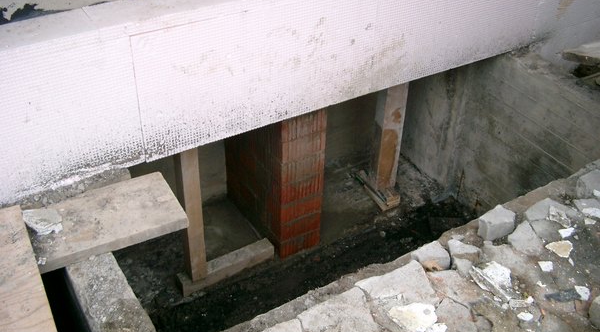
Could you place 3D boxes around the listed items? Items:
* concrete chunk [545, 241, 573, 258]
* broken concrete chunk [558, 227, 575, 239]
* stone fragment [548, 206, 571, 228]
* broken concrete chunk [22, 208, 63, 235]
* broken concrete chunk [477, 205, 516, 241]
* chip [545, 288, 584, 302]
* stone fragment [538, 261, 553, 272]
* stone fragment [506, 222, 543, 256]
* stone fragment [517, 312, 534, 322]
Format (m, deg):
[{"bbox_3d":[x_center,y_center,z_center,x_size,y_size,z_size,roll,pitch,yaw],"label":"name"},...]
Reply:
[{"bbox_3d":[1.009,0.314,2.457,0.098,0.018,0.090,-25,44,-31],"label":"concrete chunk"},{"bbox_3d":[1.016,0.255,2.444,0.075,0.015,0.036,-17,36,-27],"label":"broken concrete chunk"},{"bbox_3d":[1.017,0.200,2.510,0.072,0.040,0.105,1,31,-1],"label":"stone fragment"},{"bbox_3d":[-0.947,0.206,2.368,0.140,0.045,0.120,1,31,-1],"label":"broken concrete chunk"},{"bbox_3d":[0.775,0.229,2.502,0.130,0.090,0.099,-27,45,-33],"label":"broken concrete chunk"},{"bbox_3d":[0.922,0.460,2.254,0.118,0.018,0.048,-4,37,-7],"label":"chip"},{"bbox_3d":[0.871,0.356,2.274,0.052,0.015,0.044,-3,32,-7],"label":"stone fragment"},{"bbox_3d":[0.837,0.265,2.388,0.120,0.050,0.160,1,31,-1],"label":"stone fragment"},{"bbox_3d":[0.724,0.483,2.059,0.050,0.015,0.029,4,32,5],"label":"stone fragment"}]

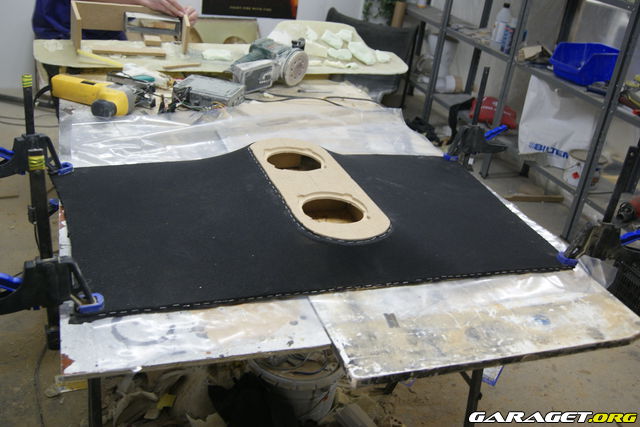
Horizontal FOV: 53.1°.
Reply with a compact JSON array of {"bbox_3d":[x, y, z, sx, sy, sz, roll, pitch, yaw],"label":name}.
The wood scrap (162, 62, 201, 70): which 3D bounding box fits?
[{"bbox_3d":[-0.440,-0.466,2.028,0.013,0.008,0.141,26,31,36],"label":"wood scrap"}]

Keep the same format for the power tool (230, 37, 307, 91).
[{"bbox_3d":[-0.202,-0.530,2.262,0.156,0.148,0.291,22,29,30],"label":"power tool"}]

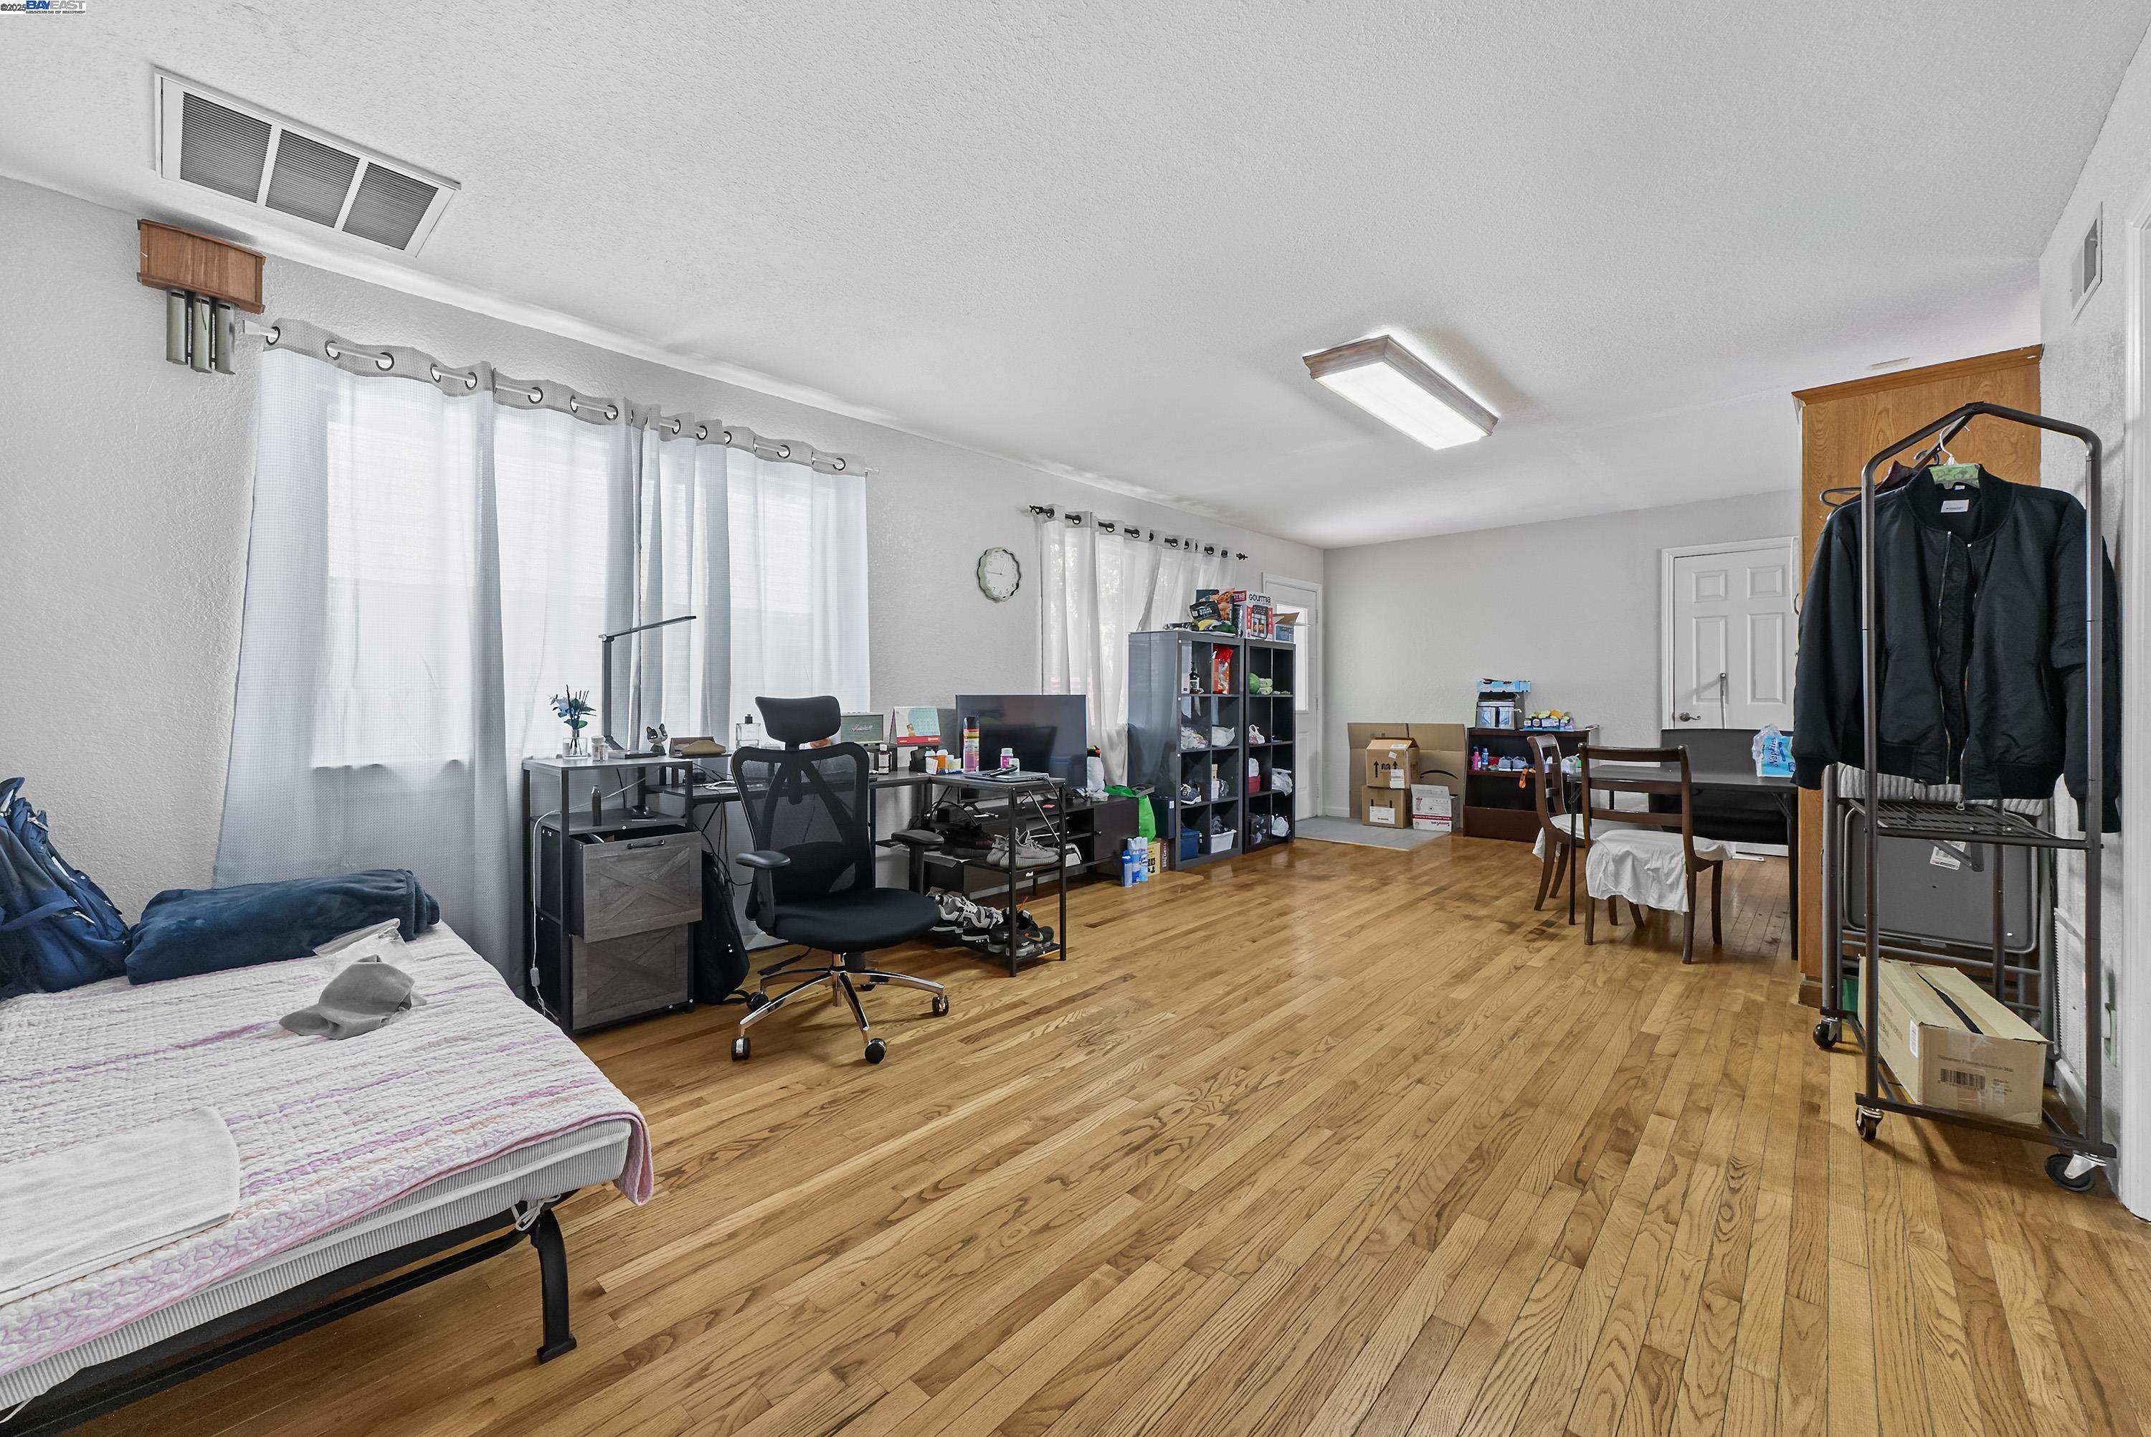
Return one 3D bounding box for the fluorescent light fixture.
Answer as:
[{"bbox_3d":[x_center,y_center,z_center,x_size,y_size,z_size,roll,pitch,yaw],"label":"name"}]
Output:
[{"bbox_3d":[1.465,-1.386,3.685,0.350,0.090,1.310,0,1,42],"label":"fluorescent light fixture"}]

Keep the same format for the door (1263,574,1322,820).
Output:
[{"bbox_3d":[1.884,-0.121,7.171,0.080,2.070,1.000,0,1,42],"label":"door"}]

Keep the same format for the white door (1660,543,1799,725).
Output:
[{"bbox_3d":[4.521,-0.129,5.709,0.870,2.130,0.080,1,1,42],"label":"white door"}]

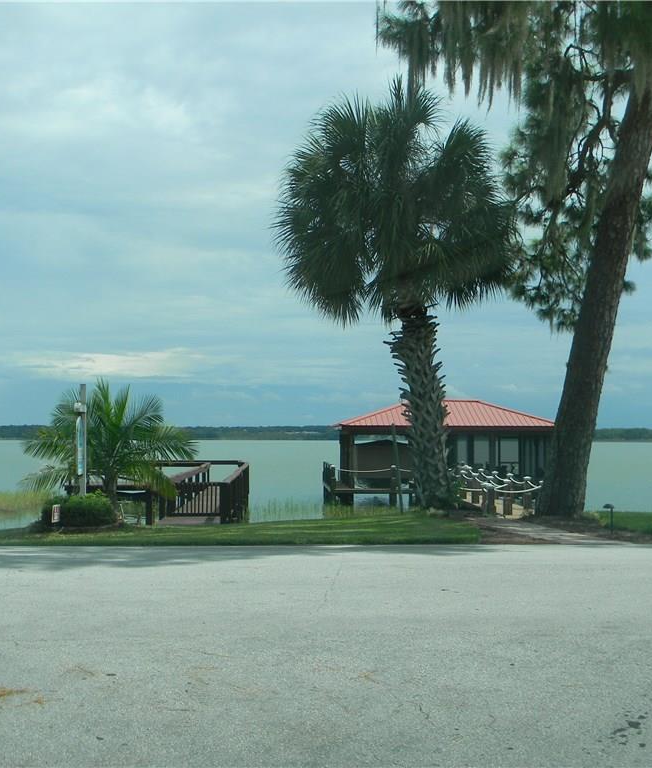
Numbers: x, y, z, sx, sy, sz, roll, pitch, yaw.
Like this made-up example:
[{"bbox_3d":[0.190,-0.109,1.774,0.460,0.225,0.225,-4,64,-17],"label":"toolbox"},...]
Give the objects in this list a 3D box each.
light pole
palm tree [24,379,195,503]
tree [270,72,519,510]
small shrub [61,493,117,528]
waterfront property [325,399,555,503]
[{"bbox_3d":[-3.959,1.108,17.166,0.190,2.210,0.180,0,-3,0],"label":"light pole"},{"bbox_3d":[-3.596,1.052,17.569,2.900,2.300,2.800,0,-3,0],"label":"palm tree"},{"bbox_3d":[1.307,-1.668,20.109,4.500,8.100,4.400,0,-3,0],"label":"tree"},{"bbox_3d":[-3.826,2.004,16.921,0.950,0.580,0.850,0,-3,0],"label":"small shrub"},{"bbox_3d":[4.847,2.813,44.916,9.800,4.400,7.300,0,-3,0],"label":"waterfront property"}]

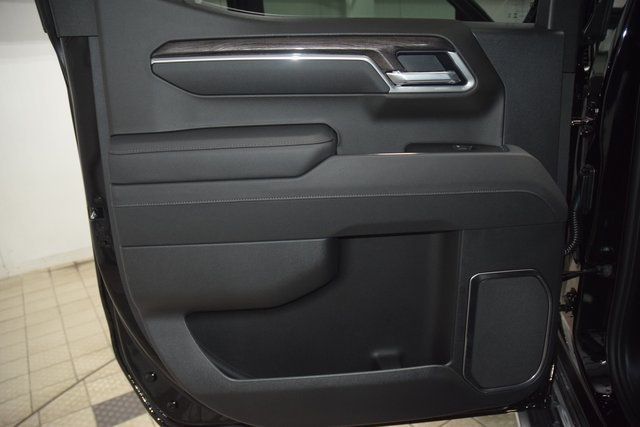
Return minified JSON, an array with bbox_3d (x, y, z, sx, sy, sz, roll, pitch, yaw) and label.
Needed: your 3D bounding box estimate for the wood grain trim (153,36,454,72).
[{"bbox_3d":[-0.028,-0.303,0.910,0.565,0.066,0.042,-2,14,-4],"label":"wood grain trim"}]

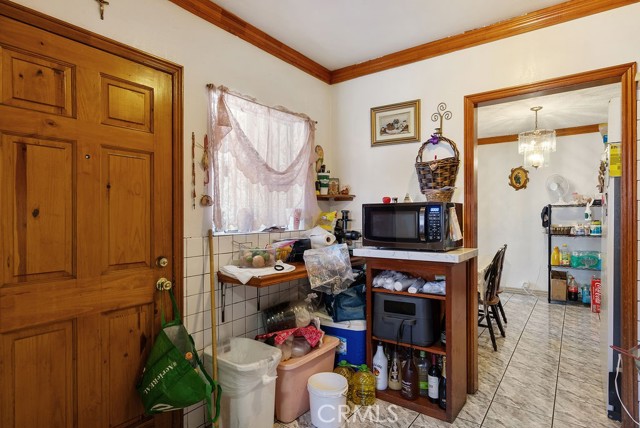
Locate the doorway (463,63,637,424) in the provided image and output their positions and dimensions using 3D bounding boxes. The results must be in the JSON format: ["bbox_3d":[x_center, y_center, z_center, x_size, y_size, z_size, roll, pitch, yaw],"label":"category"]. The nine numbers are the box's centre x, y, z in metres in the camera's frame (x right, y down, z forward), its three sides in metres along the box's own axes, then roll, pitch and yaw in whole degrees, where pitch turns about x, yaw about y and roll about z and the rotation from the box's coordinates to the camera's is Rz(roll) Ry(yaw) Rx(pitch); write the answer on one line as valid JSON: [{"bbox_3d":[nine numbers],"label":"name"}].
[{"bbox_3d":[1.407,0.210,2.164,0.895,2.080,0.130,0,0,37],"label":"doorway"}]

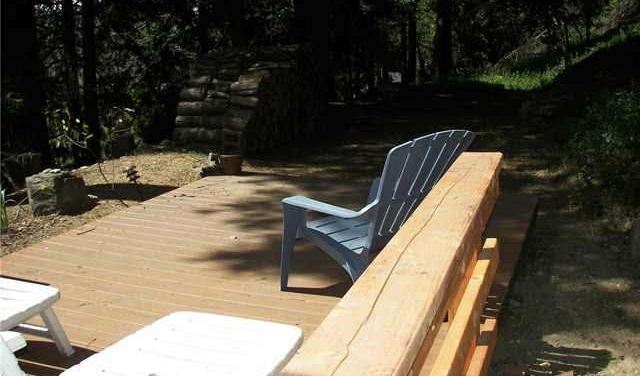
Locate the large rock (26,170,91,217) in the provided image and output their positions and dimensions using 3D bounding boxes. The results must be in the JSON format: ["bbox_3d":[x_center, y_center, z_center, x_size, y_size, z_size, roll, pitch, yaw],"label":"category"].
[{"bbox_3d":[-2.214,0.034,5.662,0.460,0.345,0.360,-4,16,-10],"label":"large rock"}]

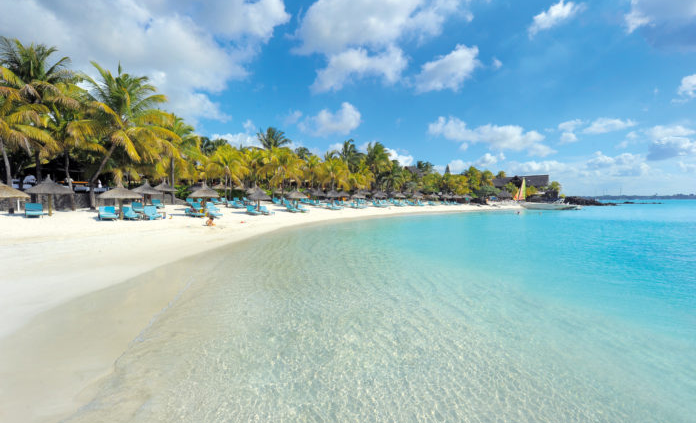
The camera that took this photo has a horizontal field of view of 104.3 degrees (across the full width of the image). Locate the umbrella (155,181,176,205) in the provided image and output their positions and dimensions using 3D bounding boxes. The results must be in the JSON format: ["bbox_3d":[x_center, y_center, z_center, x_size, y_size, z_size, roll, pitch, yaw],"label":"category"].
[{"bbox_3d":[-19.544,-1.983,29.000,2.350,2.950,2.350,3,4,45],"label":"umbrella"}]

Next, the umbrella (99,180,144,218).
[{"bbox_3d":[-16.280,-0.825,19.400,2.500,2.800,2.500,3,4,45],"label":"umbrella"}]

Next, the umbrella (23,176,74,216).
[{"bbox_3d":[-21.002,-1.124,19.000,2.300,2.900,2.300,0,3,0],"label":"umbrella"}]

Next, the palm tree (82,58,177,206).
[{"bbox_3d":[-19.137,-6.687,23.800,7.000,12.700,6.800,0,3,0],"label":"palm tree"}]

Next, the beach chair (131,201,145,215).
[{"bbox_3d":[-17.390,-0.306,22.400,0.750,0.950,1.750,-2,3,-42],"label":"beach chair"}]

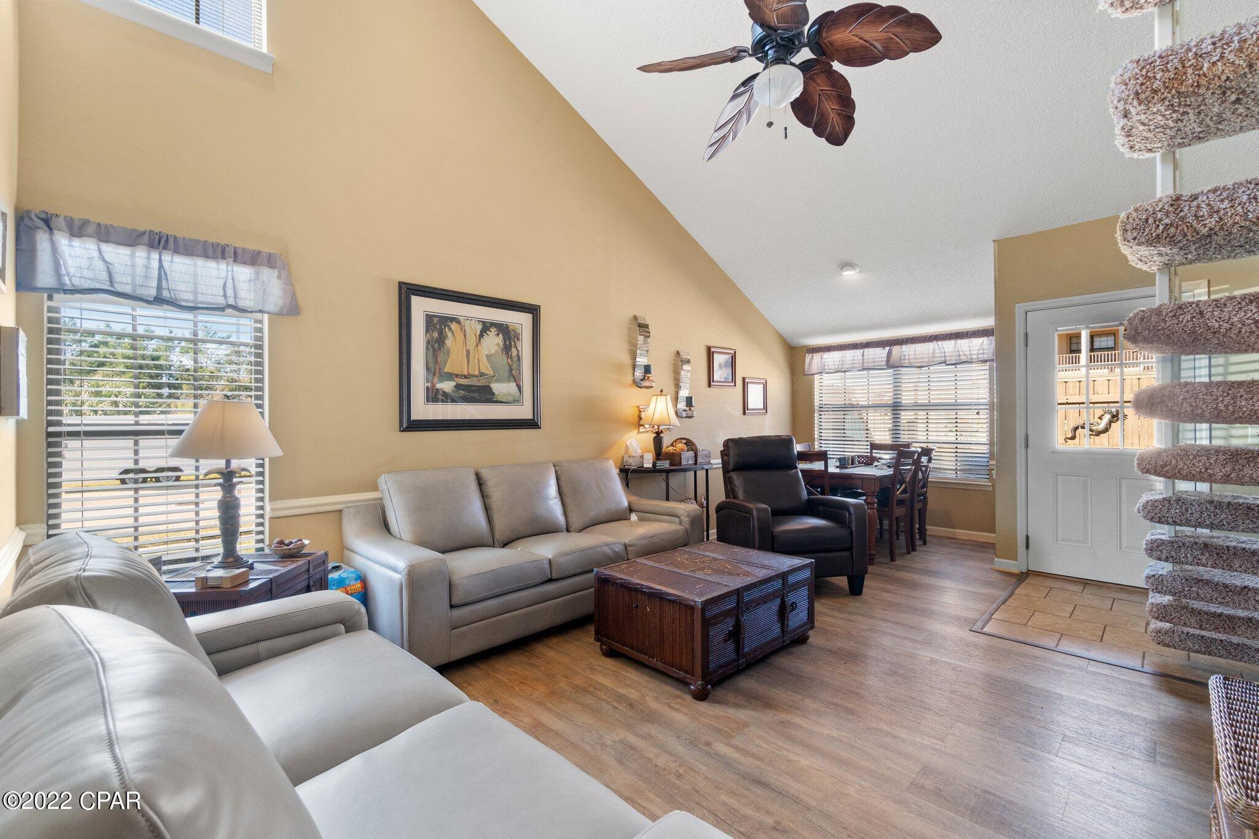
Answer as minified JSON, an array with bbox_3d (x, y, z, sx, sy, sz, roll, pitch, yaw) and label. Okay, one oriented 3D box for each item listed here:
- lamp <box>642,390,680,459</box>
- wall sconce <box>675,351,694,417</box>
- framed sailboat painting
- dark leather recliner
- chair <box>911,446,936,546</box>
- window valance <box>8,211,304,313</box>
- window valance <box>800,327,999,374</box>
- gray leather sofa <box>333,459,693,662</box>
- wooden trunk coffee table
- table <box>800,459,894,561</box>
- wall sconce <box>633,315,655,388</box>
[{"bbox_3d":[0.262,0.047,4.624,0.330,0.600,0.330,0,0,0],"label":"lamp"},{"bbox_3d":[0.542,-0.326,4.975,0.145,0.635,0.130,0,0,-44],"label":"wall sconce"},{"bbox_3d":[-1.057,-0.393,3.655,1.030,0.930,0.040,0,0,-43],"label":"framed sailboat painting"},{"bbox_3d":[1.161,0.675,3.966,0.830,1.090,0.890,0,0,-10],"label":"dark leather recliner"},{"bbox_3d":[2.584,0.714,4.989,0.450,0.955,0.520,0,0,-44],"label":"chair"},{"bbox_3d":[-2.096,-0.672,2.429,0.960,0.330,0.100,0,0,-44],"label":"window valance"},{"bbox_3d":[2.838,-0.708,5.661,0.090,0.325,2.040,0,0,-43],"label":"window valance"},{"bbox_3d":[-0.528,0.756,3.355,2.110,0.900,0.880,0,0,-44],"label":"gray leather sofa"},{"bbox_3d":[0.414,0.982,2.756,0.951,0.437,0.688,0,0,-43],"label":"wooden trunk coffee table"},{"bbox_3d":[2.186,0.837,5.075,1.400,0.750,0.940,0,0,-43],"label":"table"},{"bbox_3d":[0.139,-0.617,4.732,0.145,0.630,0.120,0,0,-43],"label":"wall sconce"}]

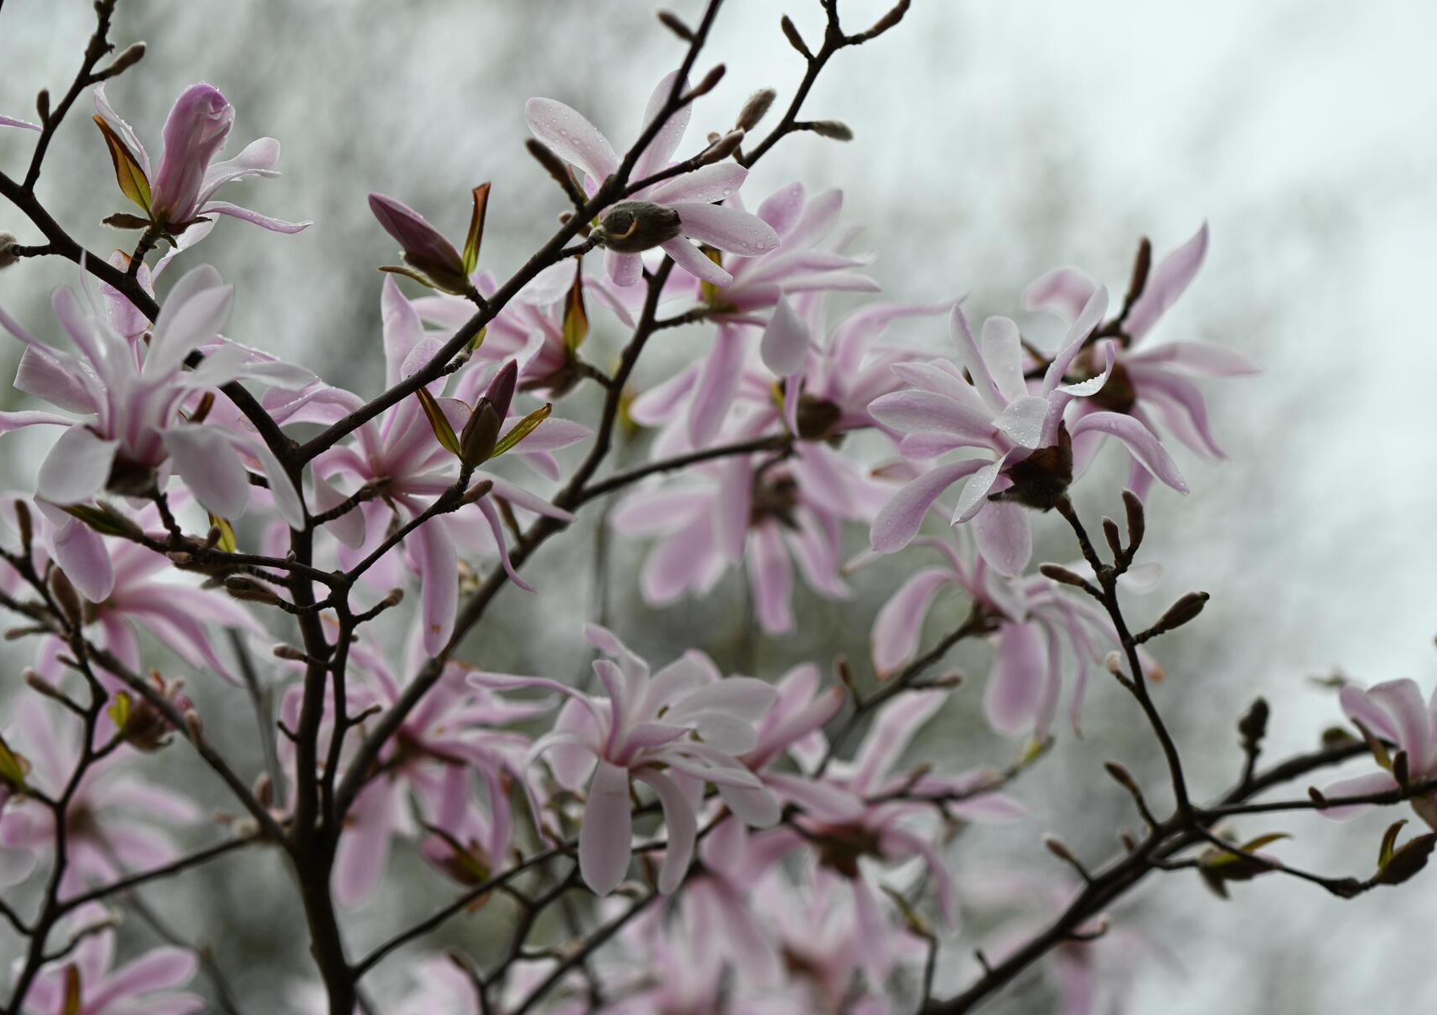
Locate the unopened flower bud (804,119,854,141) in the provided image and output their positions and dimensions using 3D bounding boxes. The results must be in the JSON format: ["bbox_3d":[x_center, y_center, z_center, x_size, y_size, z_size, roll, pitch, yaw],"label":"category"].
[{"bbox_3d":[0.038,-0.130,1.530,0.017,0.006,0.006,15,0,0],"label":"unopened flower bud"}]

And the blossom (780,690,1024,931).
[{"bbox_3d":[0.076,0.123,1.800,0.096,0.094,0.085,6,-12,0],"label":"blossom"}]

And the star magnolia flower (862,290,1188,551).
[{"bbox_3d":[0.104,-0.028,1.500,0.085,0.085,0.105,-38,0,-16],"label":"star magnolia flower"}]

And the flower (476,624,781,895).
[{"bbox_3d":[-0.031,0.088,1.550,0.105,0.095,0.075,5,-54,-29],"label":"flower"}]

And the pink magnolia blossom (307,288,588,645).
[{"bbox_3d":[-0.093,-0.014,1.540,0.110,0.120,0.075,-6,20,31],"label":"pink magnolia blossom"}]

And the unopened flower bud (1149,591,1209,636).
[{"bbox_3d":[0.161,0.037,1.550,0.024,0.008,0.008,-36,0,0],"label":"unopened flower bud"}]

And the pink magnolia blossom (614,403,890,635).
[{"bbox_3d":[0.012,0.005,1.720,0.108,0.100,0.065,1,12,-6],"label":"pink magnolia blossom"}]

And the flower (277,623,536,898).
[{"bbox_3d":[-0.121,0.102,1.760,0.104,0.110,0.090,9,-6,0],"label":"flower"}]

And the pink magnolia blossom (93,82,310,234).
[{"bbox_3d":[-0.182,-0.123,1.560,0.076,0.054,0.066,7,-7,0],"label":"pink magnolia blossom"}]

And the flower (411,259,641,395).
[{"bbox_3d":[-0.072,-0.067,1.650,0.080,0.055,0.070,22,-8,12],"label":"flower"}]

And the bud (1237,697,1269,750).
[{"bbox_3d":[0.195,0.079,1.620,0.011,0.019,0.011,13,0,0],"label":"bud"}]

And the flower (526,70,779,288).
[{"bbox_3d":[-0.024,-0.116,1.570,0.086,0.077,0.055,-6,12,26],"label":"flower"}]

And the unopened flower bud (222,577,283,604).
[{"bbox_3d":[-0.155,0.028,1.480,0.019,0.007,0.007,17,0,-12],"label":"unopened flower bud"}]

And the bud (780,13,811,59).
[{"bbox_3d":[0.026,-0.161,1.520,0.005,0.017,0.005,-30,0,0],"label":"bud"}]

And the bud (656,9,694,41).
[{"bbox_3d":[-0.015,-0.164,1.510,0.015,0.005,0.005,38,0,0],"label":"bud"}]

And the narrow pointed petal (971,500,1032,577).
[{"bbox_3d":[0.099,0.010,1.550,0.020,0.029,0.011,0,-6,0],"label":"narrow pointed petal"}]

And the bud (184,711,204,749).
[{"bbox_3d":[-0.185,0.078,1.570,0.006,0.015,0.006,-18,0,0],"label":"bud"}]

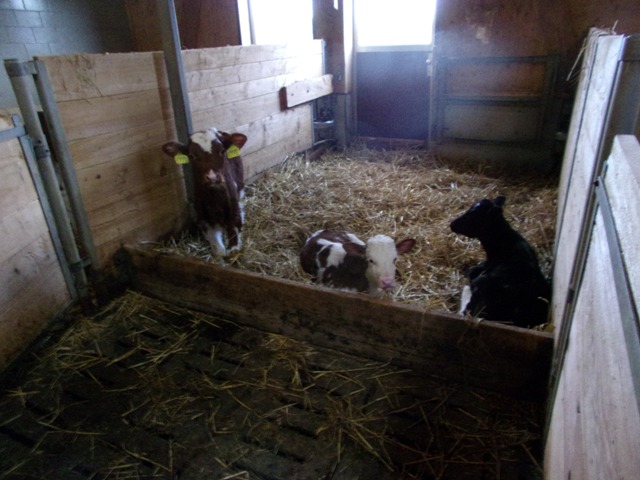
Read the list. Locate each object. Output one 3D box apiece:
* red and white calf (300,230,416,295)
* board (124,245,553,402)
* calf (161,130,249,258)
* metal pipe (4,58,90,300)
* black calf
[{"bbox_3d":[0.188,0.035,2.498,0.420,0.350,0.700,-23,30,-39],"label":"red and white calf"},{"bbox_3d":[-0.156,0.363,2.463,2.506,0.337,0.045,9,26,27],"label":"board"},{"bbox_3d":[-0.602,-0.354,2.935,0.400,0.785,0.950,-5,23,-5],"label":"calf"},{"bbox_3d":[-1.515,-0.272,2.612,0.080,1.376,0.080,9,26,27],"label":"metal pipe"},{"bbox_3d":[0.835,0.040,2.167,0.450,0.510,0.680,2,23,13],"label":"black calf"}]

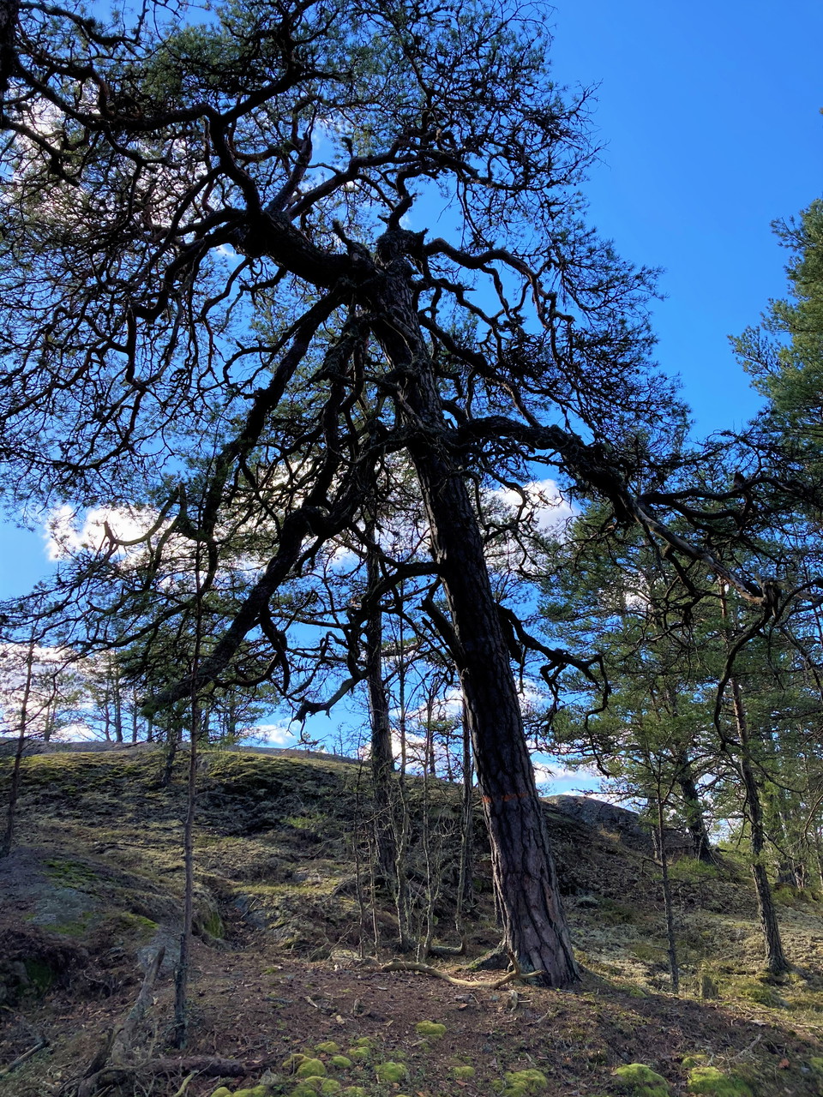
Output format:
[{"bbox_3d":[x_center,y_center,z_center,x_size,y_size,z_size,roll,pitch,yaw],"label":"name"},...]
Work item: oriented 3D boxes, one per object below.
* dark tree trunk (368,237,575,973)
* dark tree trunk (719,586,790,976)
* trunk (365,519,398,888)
[{"bbox_3d":[0.442,0.172,8.052,0.680,6.940,0.660,-10,-14,-3],"label":"dark tree trunk"},{"bbox_3d":[4.345,2.835,11.472,0.300,4.790,0.300,-2,-17,-1],"label":"dark tree trunk"},{"bbox_3d":[-0.470,2.146,12.938,0.380,5.090,0.360,-3,-17,-1],"label":"trunk"}]

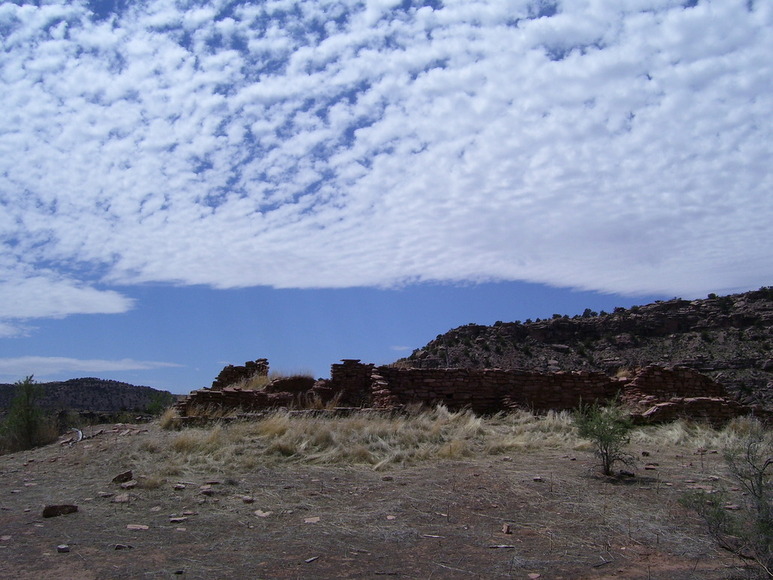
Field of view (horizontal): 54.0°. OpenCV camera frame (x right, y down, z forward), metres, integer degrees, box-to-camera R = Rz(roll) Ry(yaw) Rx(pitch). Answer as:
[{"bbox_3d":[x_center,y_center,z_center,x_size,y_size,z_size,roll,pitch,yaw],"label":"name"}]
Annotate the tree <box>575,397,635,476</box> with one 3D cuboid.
[{"bbox_3d":[3.588,2.428,12.500,1.000,1.270,0.950,0,-8,0],"label":"tree"}]

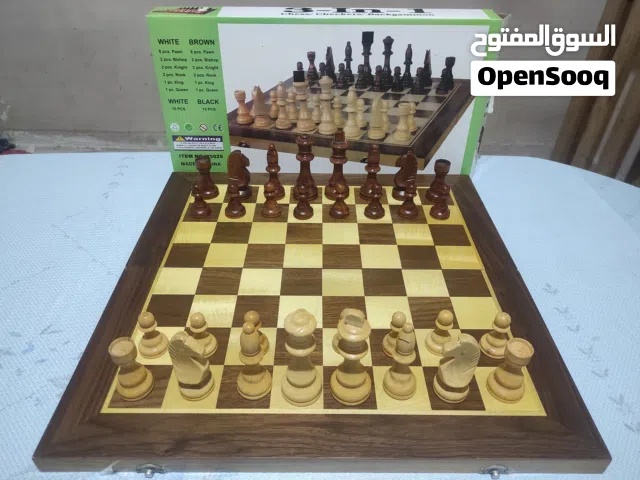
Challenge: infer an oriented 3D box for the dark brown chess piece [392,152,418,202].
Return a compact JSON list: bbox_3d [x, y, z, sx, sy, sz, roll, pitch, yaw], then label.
[{"bbox_3d":[0.128,-0.099,0.687,0.033,0.075,0.033,0,37,0],"label":"dark brown chess piece"}]

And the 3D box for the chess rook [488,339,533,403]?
[{"bbox_3d":[0.176,0.118,0.422,0.035,0.055,0.035,0,38,0],"label":"chess rook"}]

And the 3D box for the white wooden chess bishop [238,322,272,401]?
[{"bbox_3d":[-0.060,0.104,0.407,0.031,0.082,0.031,0,37,0],"label":"white wooden chess bishop"}]

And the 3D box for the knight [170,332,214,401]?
[{"bbox_3d":[-0.115,0.107,0.412,0.033,0.076,0.033,0,37,0],"label":"knight"}]

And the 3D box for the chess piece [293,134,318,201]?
[{"bbox_3d":[-0.020,-0.108,0.677,0.037,0.095,0.037,0,38,0],"label":"chess piece"}]

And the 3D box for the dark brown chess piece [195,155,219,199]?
[{"bbox_3d":[-0.172,-0.093,0.690,0.033,0.056,0.033,0,37,0],"label":"dark brown chess piece"}]

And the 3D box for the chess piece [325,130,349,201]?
[{"bbox_3d":[0.027,-0.110,0.676,0.037,0.100,0.037,0,38,0],"label":"chess piece"}]

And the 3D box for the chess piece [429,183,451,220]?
[{"bbox_3d":[0.149,-0.048,0.563,0.025,0.041,0.025,0,37,0],"label":"chess piece"}]

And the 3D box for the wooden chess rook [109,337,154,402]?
[{"bbox_3d":[-0.174,0.116,0.421,0.035,0.054,0.035,0,38,0],"label":"wooden chess rook"}]

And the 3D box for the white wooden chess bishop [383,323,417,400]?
[{"bbox_3d":[0.075,0.104,0.408,0.031,0.083,0.031,0,37,0],"label":"white wooden chess bishop"}]

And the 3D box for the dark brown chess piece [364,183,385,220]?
[{"bbox_3d":[0.078,-0.058,0.653,0.029,0.049,0.029,0,37,0],"label":"dark brown chess piece"}]

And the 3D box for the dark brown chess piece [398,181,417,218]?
[{"bbox_3d":[0.127,-0.057,0.653,0.029,0.049,0.029,0,37,0],"label":"dark brown chess piece"}]

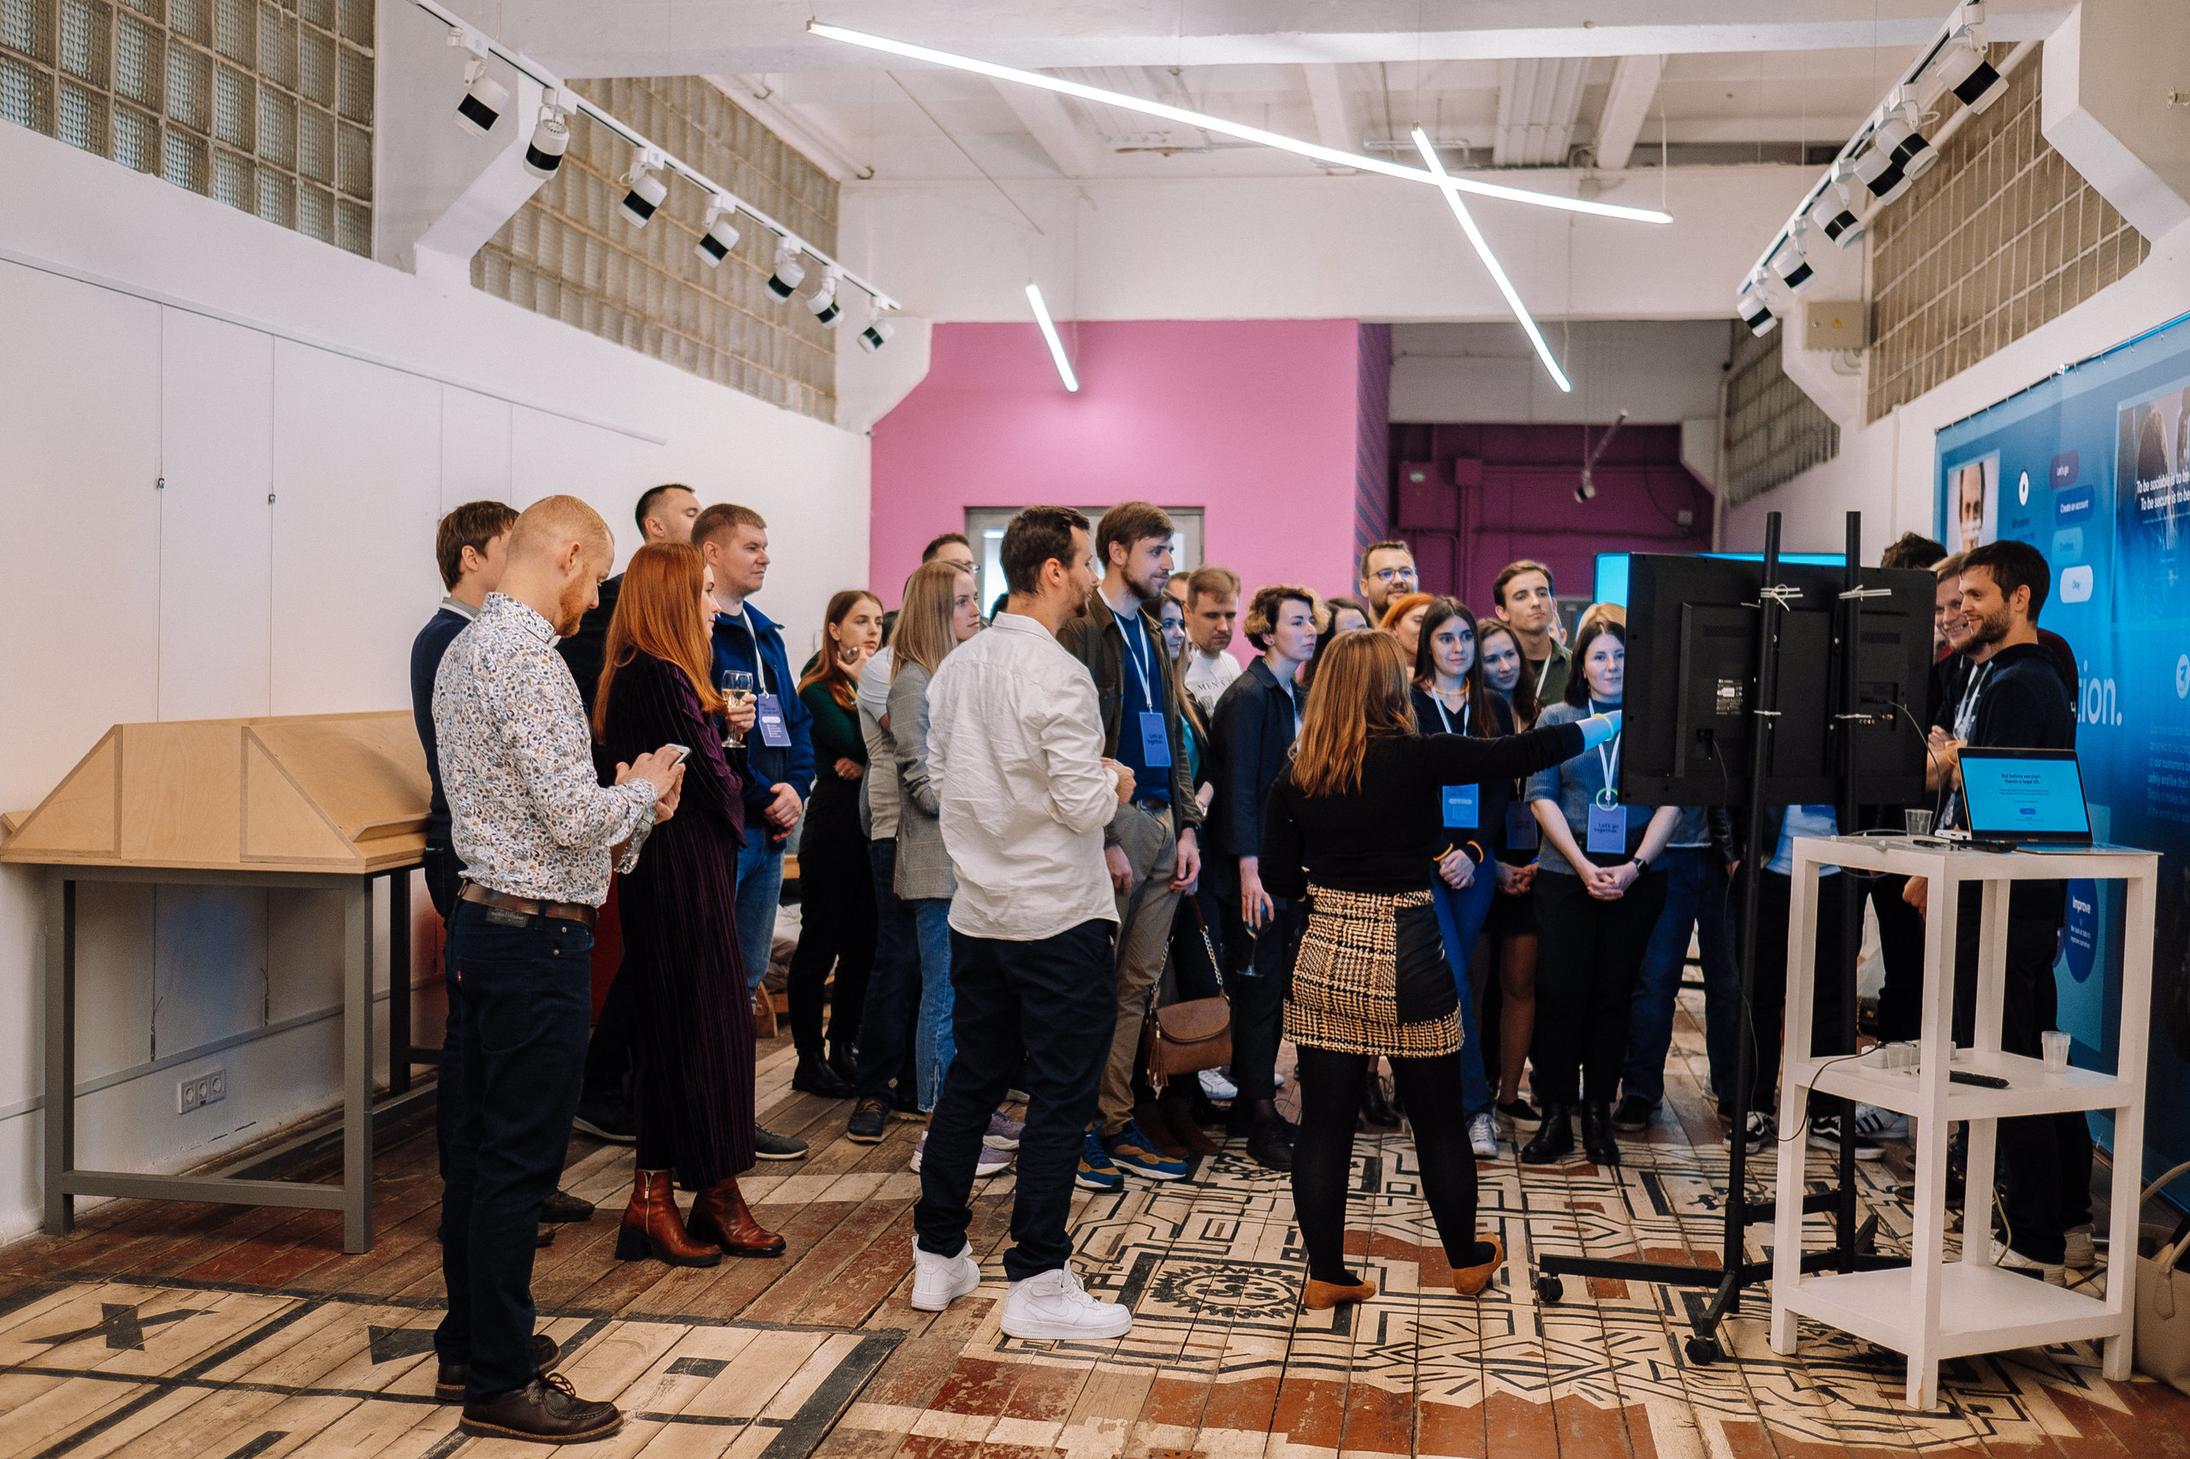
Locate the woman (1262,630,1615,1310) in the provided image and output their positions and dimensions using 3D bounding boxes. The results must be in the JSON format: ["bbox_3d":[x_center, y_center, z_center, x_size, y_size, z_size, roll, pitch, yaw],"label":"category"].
[{"bbox_3d":[0.813,0.559,5.020,0.740,1.560,0.500,2,2,30],"label":"woman"}]

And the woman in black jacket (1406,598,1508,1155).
[{"bbox_3d":[1.120,0.448,6.636,0.470,1.680,0.360,1,2,-6],"label":"woman in black jacket"}]

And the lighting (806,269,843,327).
[{"bbox_3d":[-1.065,-1.709,8.430,0.155,0.240,0.100,0,3,-41],"label":"lighting"}]

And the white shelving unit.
[{"bbox_3d":[1.847,0.802,4.535,0.588,1.113,0.422,0,2,-24],"label":"white shelving unit"}]

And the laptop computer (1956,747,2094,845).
[{"bbox_3d":[2.022,0.152,4.470,0.298,0.209,0.275,1,2,-13],"label":"laptop computer"}]

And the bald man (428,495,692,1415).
[{"bbox_3d":[-1.046,0.442,4.168,0.490,1.770,0.490,0,2,-24],"label":"bald man"}]

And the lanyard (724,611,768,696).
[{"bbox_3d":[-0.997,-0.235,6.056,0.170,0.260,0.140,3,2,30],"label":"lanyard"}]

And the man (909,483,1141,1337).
[{"bbox_3d":[-0.153,0.412,4.704,0.400,1.790,0.480,0,3,-38],"label":"man"}]

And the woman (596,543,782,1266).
[{"bbox_3d":[-0.976,0.421,5.210,0.470,1.740,0.460,1,2,-15],"label":"woman"}]

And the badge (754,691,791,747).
[{"bbox_3d":[-0.903,-0.025,6.000,0.010,0.150,0.107,-10,-4,30],"label":"badge"}]

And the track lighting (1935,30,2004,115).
[{"bbox_3d":[1.926,-1.446,4.690,0.150,0.180,0.100,2,2,9],"label":"track lighting"}]

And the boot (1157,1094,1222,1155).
[{"bbox_3d":[0.298,1.190,6.523,0.100,0.166,0.260,0,3,-37],"label":"boot"}]

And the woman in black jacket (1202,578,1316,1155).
[{"bbox_3d":[0.555,0.432,6.432,0.380,1.700,0.470,3,3,41],"label":"woman in black jacket"}]

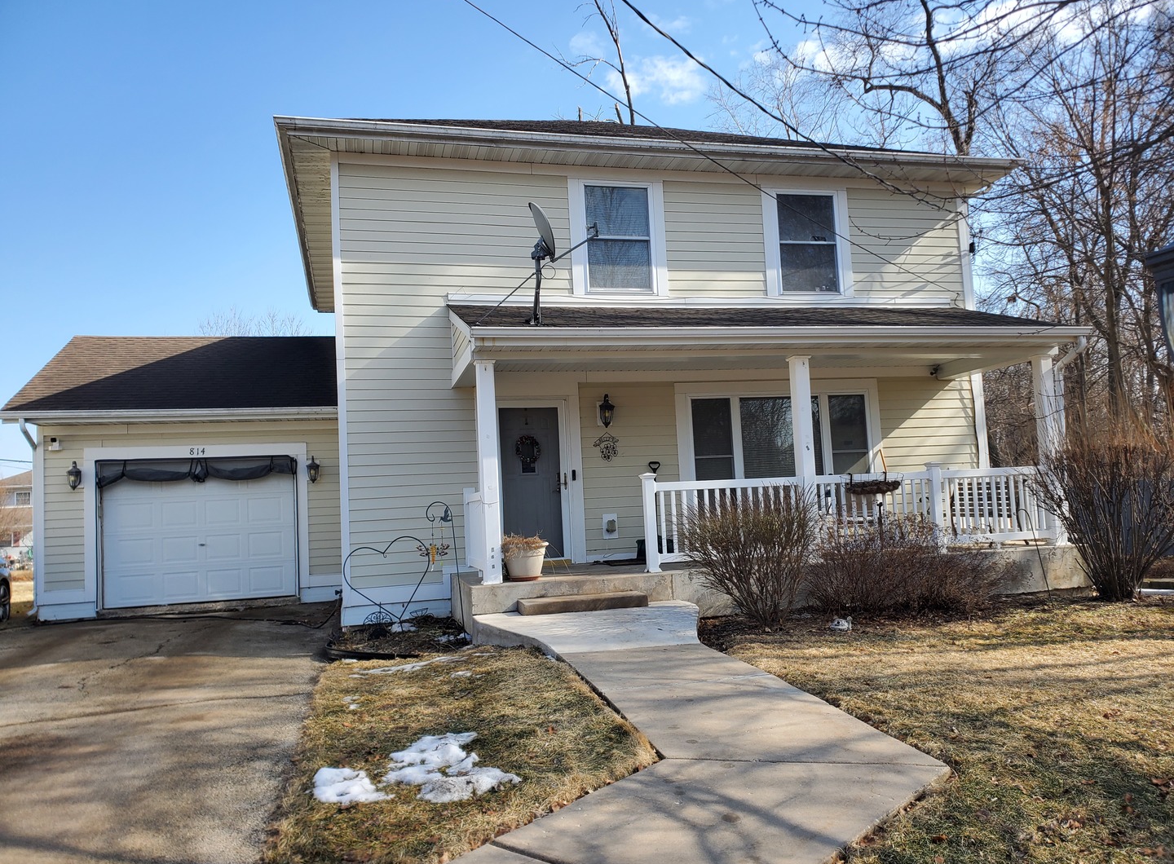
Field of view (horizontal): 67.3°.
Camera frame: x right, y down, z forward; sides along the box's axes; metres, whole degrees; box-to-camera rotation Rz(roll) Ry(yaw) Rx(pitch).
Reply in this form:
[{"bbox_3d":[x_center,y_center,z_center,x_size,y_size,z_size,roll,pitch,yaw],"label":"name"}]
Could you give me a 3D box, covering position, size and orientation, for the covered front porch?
[{"bbox_3d":[2.092,0.107,10.233,7.116,3.745,2.353,-2,-4,-14],"label":"covered front porch"}]

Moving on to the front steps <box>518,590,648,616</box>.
[{"bbox_3d":[-0.031,1.670,8.561,1.229,0.113,0.369,-2,-4,-14],"label":"front steps"}]

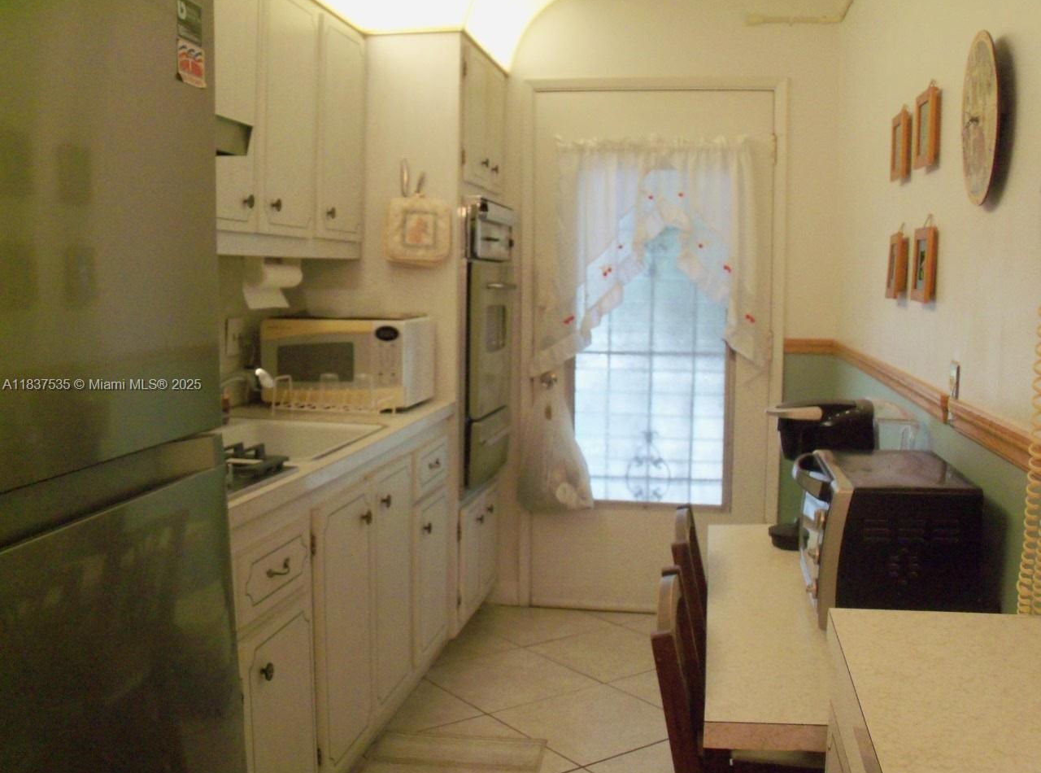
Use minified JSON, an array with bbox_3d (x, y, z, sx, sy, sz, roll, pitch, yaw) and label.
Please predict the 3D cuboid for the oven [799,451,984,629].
[{"bbox_3d":[0.626,0.262,1.860,0.265,0.244,0.380,2,6,11],"label":"oven"}]

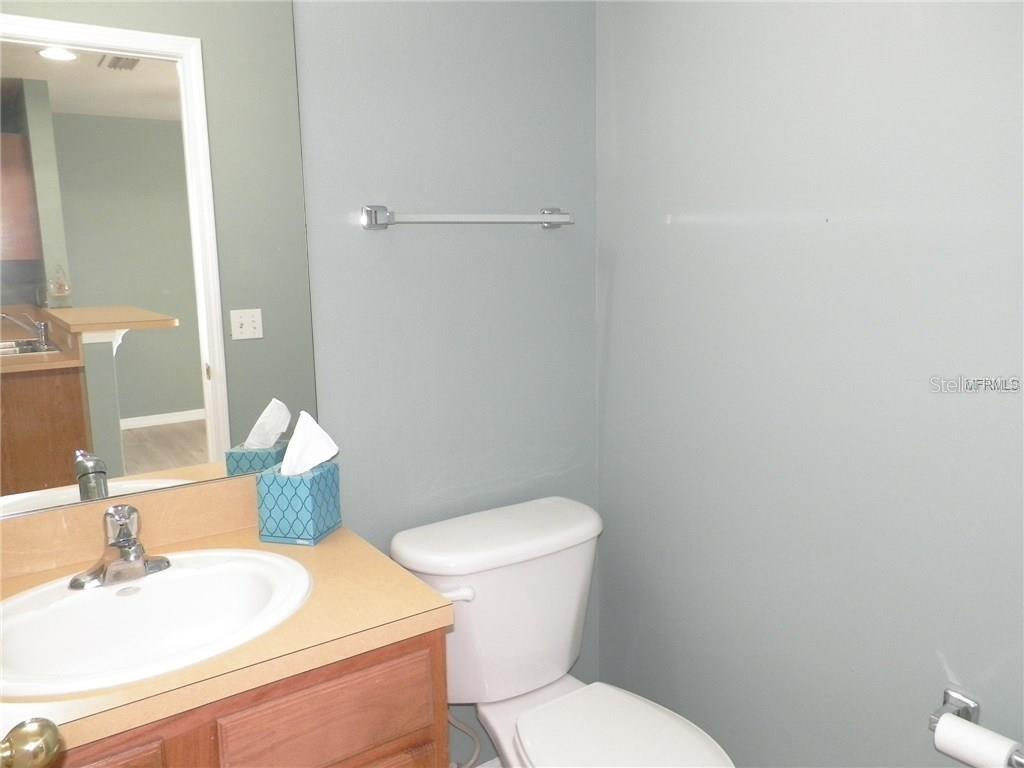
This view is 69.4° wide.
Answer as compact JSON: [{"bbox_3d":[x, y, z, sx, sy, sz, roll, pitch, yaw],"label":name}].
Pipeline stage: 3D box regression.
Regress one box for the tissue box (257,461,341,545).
[{"bbox_3d":[-0.399,0.221,1.399,0.109,0.129,0.109,1,9,14],"label":"tissue box"}]

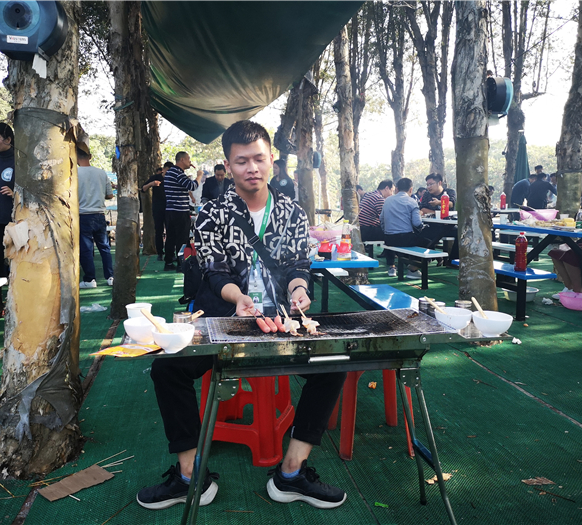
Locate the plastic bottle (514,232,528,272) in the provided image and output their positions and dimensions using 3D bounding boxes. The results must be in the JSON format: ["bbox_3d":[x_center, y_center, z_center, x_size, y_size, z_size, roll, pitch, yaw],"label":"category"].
[{"bbox_3d":[1.898,-0.086,4.500,0.102,0.322,0.102,0,7,0],"label":"plastic bottle"}]

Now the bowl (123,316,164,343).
[{"bbox_3d":[-0.396,0.187,1.480,0.114,0.063,0.114,0,7,0],"label":"bowl"}]

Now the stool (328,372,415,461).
[{"bbox_3d":[0.341,0.560,2.340,0.325,0.450,0.325,-1,8,-7],"label":"stool"}]

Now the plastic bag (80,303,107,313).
[{"bbox_3d":[-1.733,0.407,4.869,0.280,0.055,0.170,0,7,0],"label":"plastic bag"}]

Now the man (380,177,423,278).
[{"bbox_3d":[1.411,-0.441,6.848,0.500,1.250,0.620,6,10,42],"label":"man"}]

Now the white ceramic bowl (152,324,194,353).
[{"bbox_3d":[-0.306,0.202,1.420,0.114,0.064,0.114,0,7,0],"label":"white ceramic bowl"}]

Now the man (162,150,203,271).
[{"bbox_3d":[-1.477,-0.690,7.500,0.520,1.670,0.500,-2,8,-15],"label":"man"}]

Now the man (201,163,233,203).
[{"bbox_3d":[-1.090,-0.710,8.250,0.500,1.580,0.420,0,8,2],"label":"man"}]

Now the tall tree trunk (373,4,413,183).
[{"bbox_3d":[1.951,-2.719,10.342,0.750,4.900,0.700,0,7,0],"label":"tall tree trunk"}]

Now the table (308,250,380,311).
[{"bbox_3d":[0.071,0.246,3.504,0.600,0.720,1.250,-1,7,-10],"label":"table"}]

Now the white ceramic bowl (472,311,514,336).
[{"bbox_3d":[0.602,0.184,1.635,0.117,0.059,0.117,0,7,0],"label":"white ceramic bowl"}]

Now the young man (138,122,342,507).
[{"bbox_3d":[-0.167,0.150,2.120,0.720,1.330,0.680,0,8,-2],"label":"young man"}]

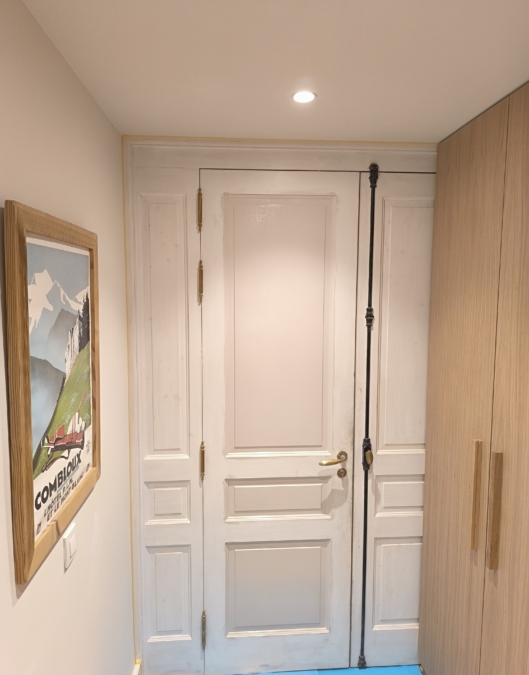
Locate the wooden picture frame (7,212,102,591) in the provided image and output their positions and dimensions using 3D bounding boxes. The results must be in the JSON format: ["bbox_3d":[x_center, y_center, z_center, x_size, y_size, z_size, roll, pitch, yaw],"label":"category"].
[{"bbox_3d":[-0.523,0.092,1.226,0.028,0.771,0.562,0,5,-4],"label":"wooden picture frame"}]

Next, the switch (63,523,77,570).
[{"bbox_3d":[-0.533,0.570,1.282,0.011,0.083,0.082,0,5,-4],"label":"switch"}]

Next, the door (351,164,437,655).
[{"bbox_3d":[0.609,0.433,2.170,0.390,2.316,0.050,0,5,-4],"label":"door"}]

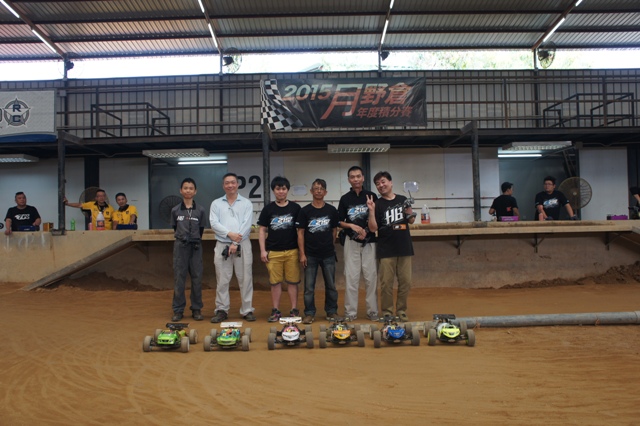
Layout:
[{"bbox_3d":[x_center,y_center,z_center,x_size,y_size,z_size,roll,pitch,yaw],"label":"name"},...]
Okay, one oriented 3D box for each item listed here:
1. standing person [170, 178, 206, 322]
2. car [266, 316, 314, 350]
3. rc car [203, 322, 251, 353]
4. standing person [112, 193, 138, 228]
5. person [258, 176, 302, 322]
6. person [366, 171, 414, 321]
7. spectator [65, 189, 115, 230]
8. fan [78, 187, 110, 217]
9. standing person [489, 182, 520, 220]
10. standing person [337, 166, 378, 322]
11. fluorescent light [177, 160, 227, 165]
[{"bbox_3d":[-1.550,0.419,6.288,0.430,1.650,0.290,-1,-1,-5],"label":"standing person"},{"bbox_3d":[-0.272,1.128,5.000,0.410,0.205,0.520,-1,-1,-2],"label":"car"},{"bbox_3d":[-0.867,1.179,5.090,0.425,0.200,0.520,-1,-1,-2],"label":"rc car"},{"bbox_3d":[-3.404,0.480,9.337,0.470,1.670,0.350,-1,-1,-3],"label":"standing person"},{"bbox_3d":[-0.455,0.412,6.188,0.500,1.665,0.300,-1,-1,-3],"label":"person"},{"bbox_3d":[0.835,0.399,6.270,0.570,1.740,0.420,-1,-1,5],"label":"person"},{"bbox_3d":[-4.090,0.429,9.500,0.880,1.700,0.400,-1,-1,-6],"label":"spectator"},{"bbox_3d":[-4.607,-0.231,10.900,0.620,0.620,0.360,-1,2,-7],"label":"fan"},{"bbox_3d":[3.288,0.317,9.387,0.520,1.710,0.330,-1,-1,18],"label":"standing person"},{"bbox_3d":[0.456,0.364,6.310,0.490,1.820,0.380,-1,-1,2],"label":"standing person"},{"bbox_3d":[-2.612,-1.132,12.000,1.200,0.070,0.080,-1,-1,0],"label":"fluorescent light"}]

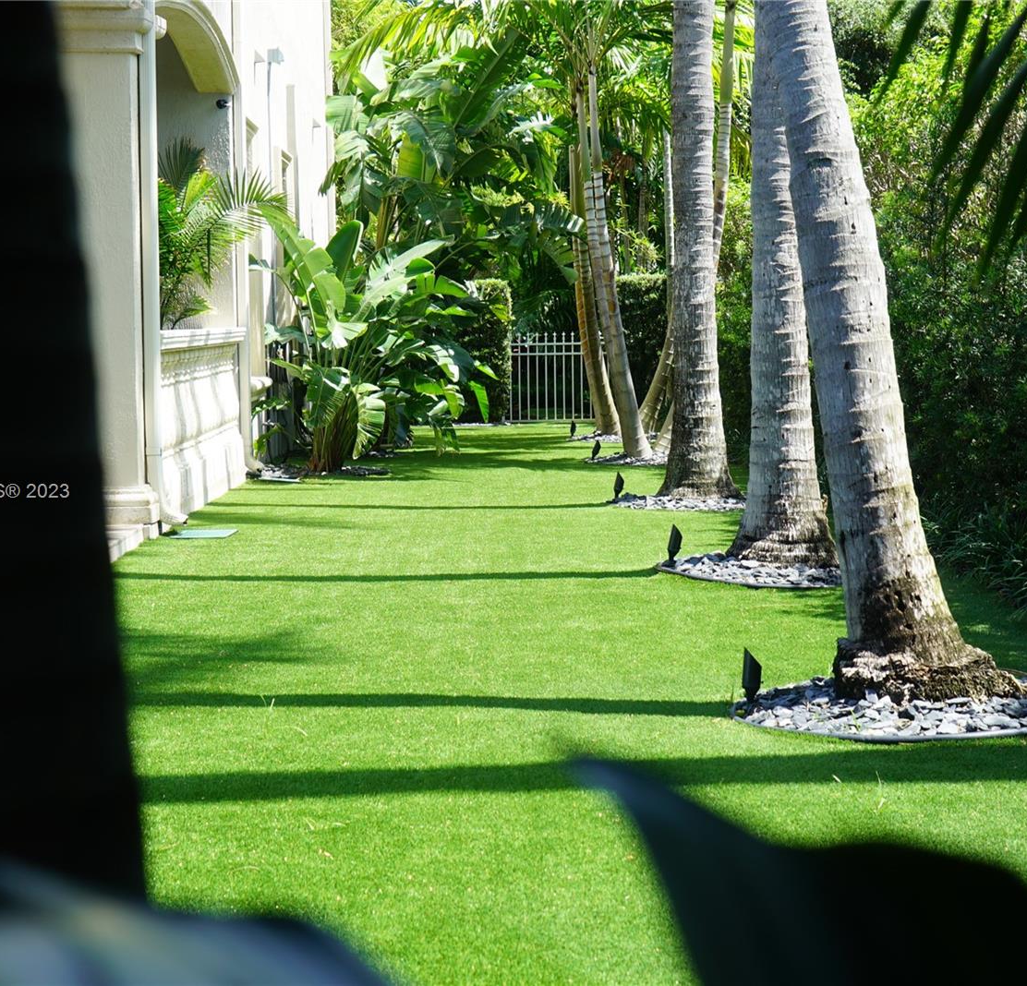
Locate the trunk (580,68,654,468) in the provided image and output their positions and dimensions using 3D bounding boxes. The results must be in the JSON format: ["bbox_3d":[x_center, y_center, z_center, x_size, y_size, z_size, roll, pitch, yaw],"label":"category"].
[{"bbox_3d":[1.093,-2.426,21.281,0.757,4.067,0.450,0,5,0],"label":"trunk"}]

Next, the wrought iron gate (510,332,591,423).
[{"bbox_3d":[0.619,-1.606,28.004,1.350,1.268,0.060,-1,5,-6],"label":"wrought iron gate"}]

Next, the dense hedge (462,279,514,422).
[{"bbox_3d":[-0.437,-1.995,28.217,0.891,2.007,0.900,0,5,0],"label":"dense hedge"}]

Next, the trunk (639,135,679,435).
[{"bbox_3d":[1.842,-2.624,25.371,0.524,3.752,0.400,0,5,0],"label":"trunk"}]

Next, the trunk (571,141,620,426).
[{"bbox_3d":[1.027,-2.574,25.375,0.641,3.652,0.400,0,5,0],"label":"trunk"}]

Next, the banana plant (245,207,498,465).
[{"bbox_3d":[-1.399,-1.513,19.985,2.397,2.472,2.100,0,5,0],"label":"banana plant"}]

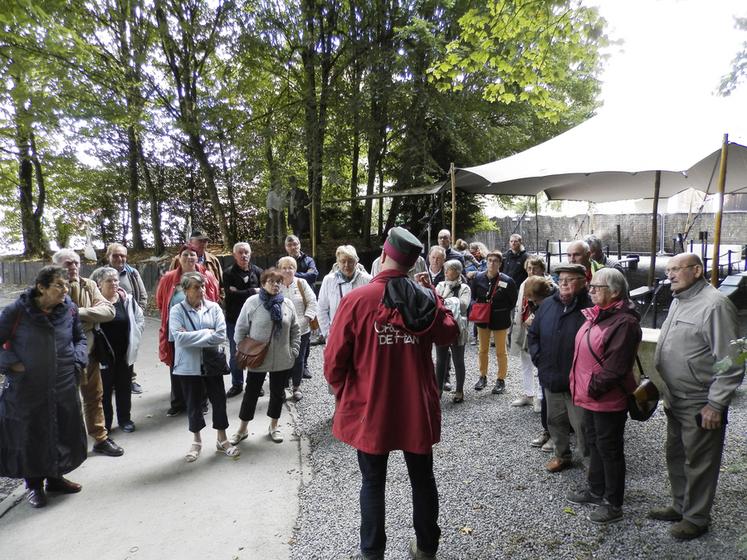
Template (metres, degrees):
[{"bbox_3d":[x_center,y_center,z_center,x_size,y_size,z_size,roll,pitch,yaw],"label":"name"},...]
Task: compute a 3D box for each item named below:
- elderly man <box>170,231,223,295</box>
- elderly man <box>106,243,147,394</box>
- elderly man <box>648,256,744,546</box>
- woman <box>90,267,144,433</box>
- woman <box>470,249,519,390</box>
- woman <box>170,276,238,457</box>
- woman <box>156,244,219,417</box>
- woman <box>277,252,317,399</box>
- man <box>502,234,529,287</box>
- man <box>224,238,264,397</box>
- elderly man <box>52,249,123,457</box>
[{"bbox_3d":[-2.053,0.381,6.257,0.570,1.850,0.380,-1,5,-16],"label":"elderly man"},{"bbox_3d":[-2.891,0.446,6.263,0.540,1.720,0.370,-3,6,-28],"label":"elderly man"},{"bbox_3d":[2.048,0.704,3.381,0.420,1.727,0.520,-2,5,-24],"label":"elderly man"},{"bbox_3d":[-2.455,0.616,5.173,0.500,1.570,0.360,-5,7,-43],"label":"woman"},{"bbox_3d":[1.406,0.486,6.266,0.540,1.640,0.360,1,5,16],"label":"woman"},{"bbox_3d":[-1.440,0.708,4.533,0.520,1.546,0.380,-3,5,-29],"label":"woman"},{"bbox_3d":[-1.886,0.499,5.428,0.600,1.709,0.400,-2,5,-22],"label":"woman"},{"bbox_3d":[-0.869,0.533,6.021,0.480,1.591,0.360,-1,5,-14],"label":"woman"},{"bbox_3d":[2.227,0.173,8.473,0.500,1.770,0.350,2,5,18],"label":"man"},{"bbox_3d":[-1.486,0.445,6.212,0.530,1.730,0.380,-1,5,-14],"label":"man"},{"bbox_3d":[-2.442,0.592,4.589,0.450,1.720,0.530,4,6,38],"label":"elderly man"}]

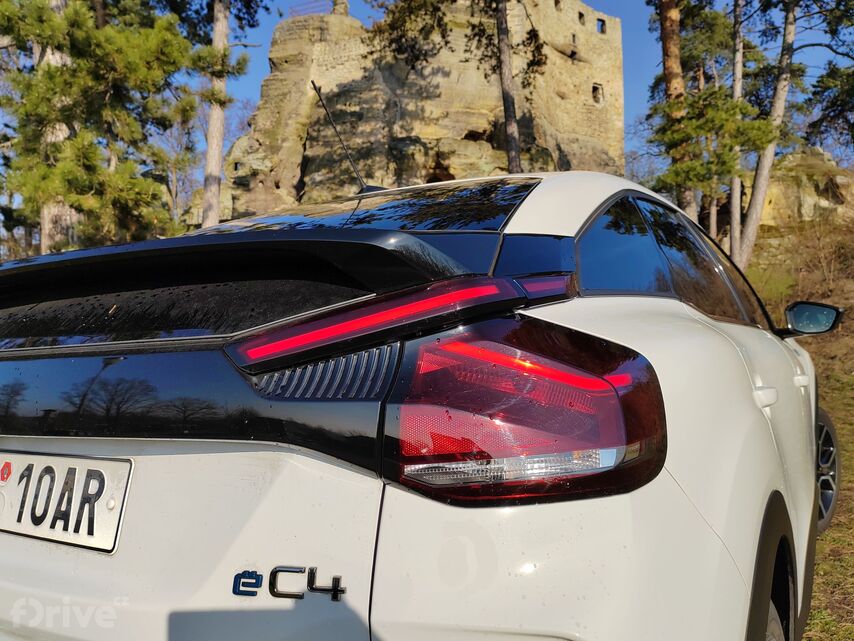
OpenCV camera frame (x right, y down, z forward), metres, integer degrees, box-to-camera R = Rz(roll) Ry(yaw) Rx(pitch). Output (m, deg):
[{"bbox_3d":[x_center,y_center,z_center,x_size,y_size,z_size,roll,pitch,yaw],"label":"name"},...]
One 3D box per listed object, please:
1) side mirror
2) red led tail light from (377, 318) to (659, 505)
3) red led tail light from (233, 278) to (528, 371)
[{"bbox_3d":[1.562,-0.011,2.693,0.210,0.135,0.130,-5,-4,32],"label":"side mirror"},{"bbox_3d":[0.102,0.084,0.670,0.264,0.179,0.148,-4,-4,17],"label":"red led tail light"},{"bbox_3d":[-0.060,0.007,0.736,0.332,0.057,0.074,-10,-5,11],"label":"red led tail light"}]

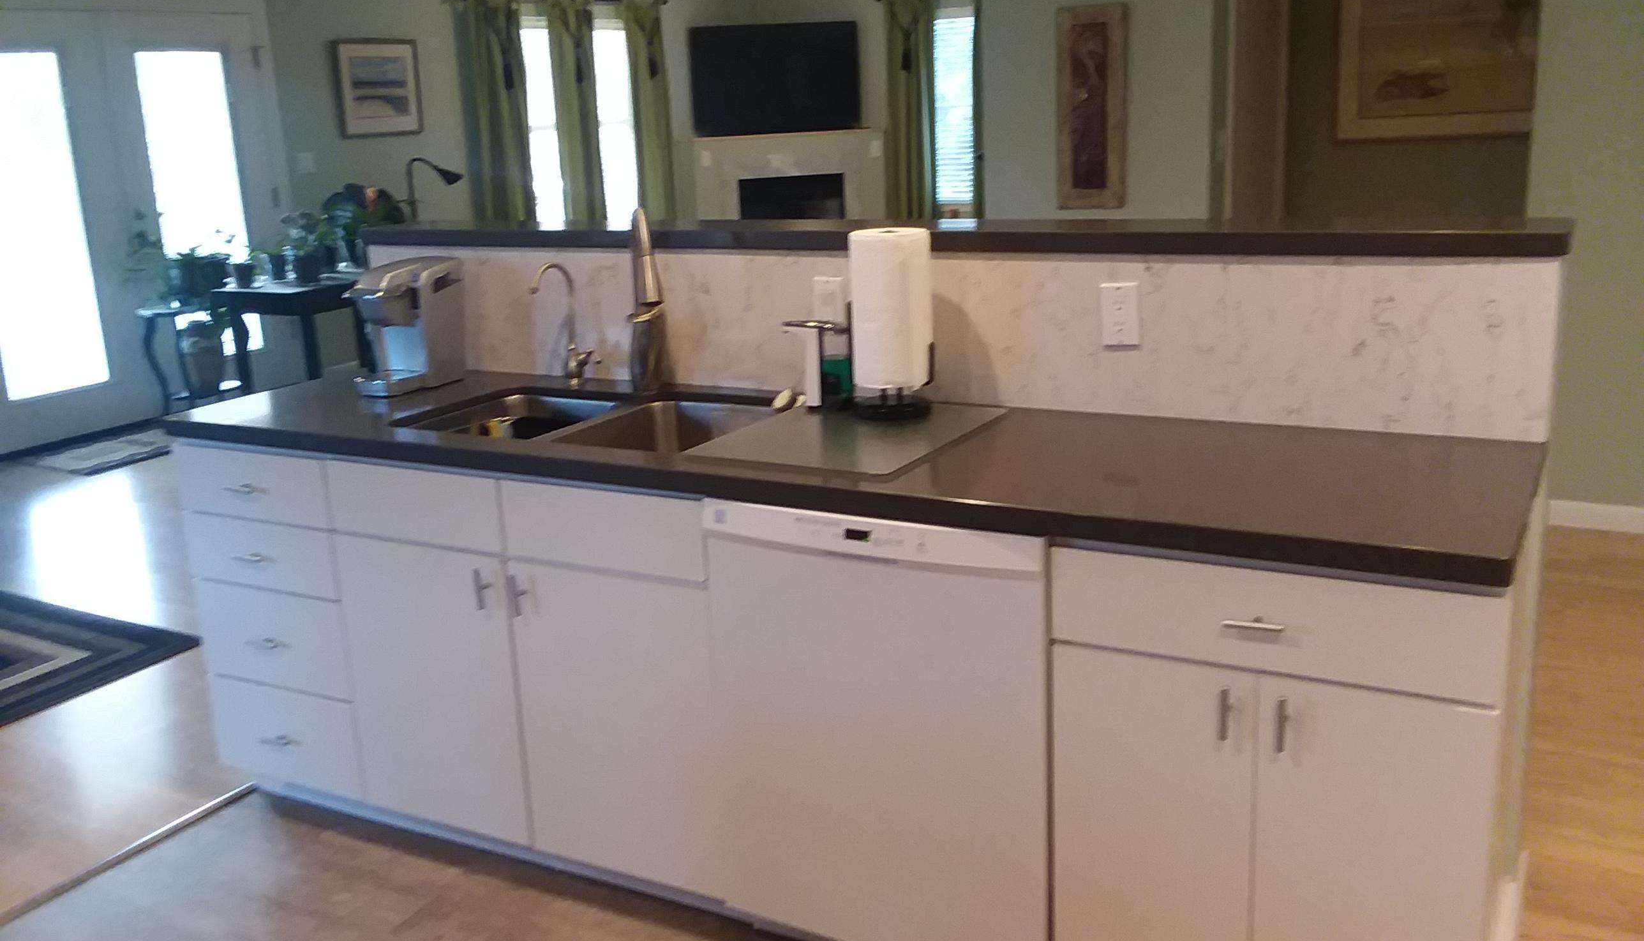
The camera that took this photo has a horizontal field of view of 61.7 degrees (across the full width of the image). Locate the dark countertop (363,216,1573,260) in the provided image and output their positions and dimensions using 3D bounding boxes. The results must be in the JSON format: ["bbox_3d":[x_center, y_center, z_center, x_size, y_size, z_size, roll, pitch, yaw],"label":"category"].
[{"bbox_3d":[0.066,-0.482,2.820,2.590,0.042,0.280,6,17,29],"label":"dark countertop"}]

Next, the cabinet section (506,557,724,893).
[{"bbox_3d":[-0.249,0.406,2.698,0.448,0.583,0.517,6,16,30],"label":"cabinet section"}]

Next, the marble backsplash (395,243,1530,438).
[{"bbox_3d":[0.038,-0.304,2.801,2.570,0.305,0.028,6,17,29],"label":"marble backsplash"}]

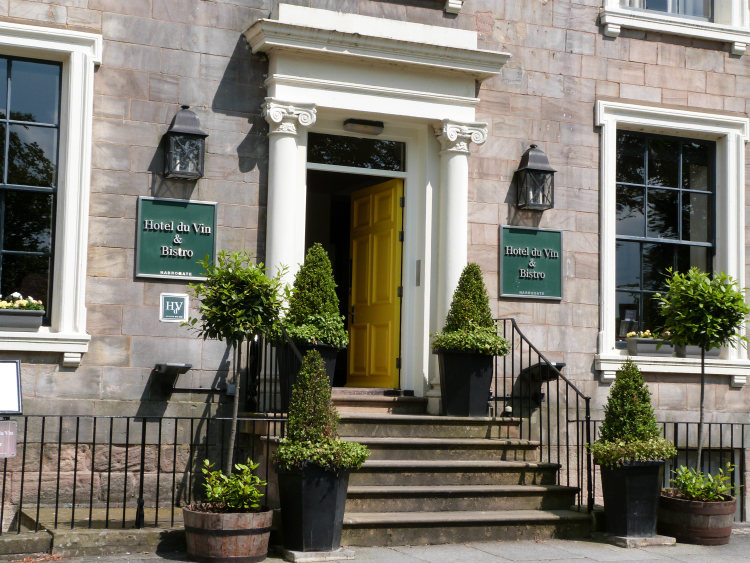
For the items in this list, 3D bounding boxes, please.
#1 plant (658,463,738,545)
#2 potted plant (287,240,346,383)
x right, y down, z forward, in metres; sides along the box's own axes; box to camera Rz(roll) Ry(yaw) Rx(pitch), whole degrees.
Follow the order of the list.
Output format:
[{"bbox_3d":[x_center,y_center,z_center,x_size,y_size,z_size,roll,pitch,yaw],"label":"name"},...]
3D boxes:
[{"bbox_3d":[2.631,1.802,10.257,0.643,0.628,0.643,3,-6,-22],"label":"plant"},{"bbox_3d":[-0.545,0.408,11.002,0.653,1.516,0.634,3,-6,-22],"label":"potted plant"}]

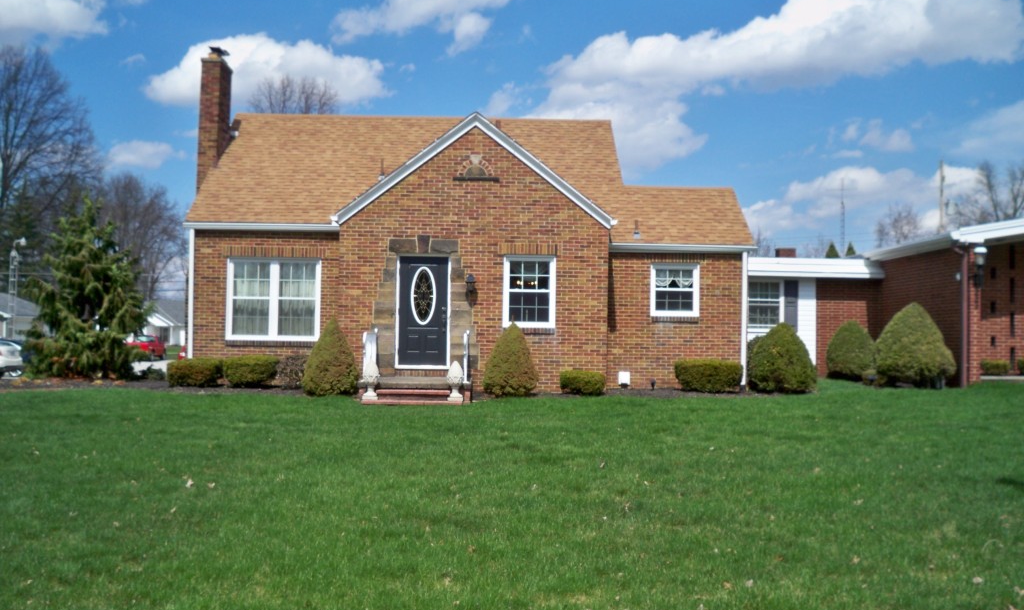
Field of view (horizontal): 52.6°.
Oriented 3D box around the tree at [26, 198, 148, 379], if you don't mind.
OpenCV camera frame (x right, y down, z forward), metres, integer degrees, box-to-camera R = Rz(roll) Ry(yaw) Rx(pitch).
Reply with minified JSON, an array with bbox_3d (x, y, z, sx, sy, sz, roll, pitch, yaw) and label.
[{"bbox_3d":[-9.512,-0.361,23.200,2.700,4.050,2.700,1,-2,0],"label":"tree"}]

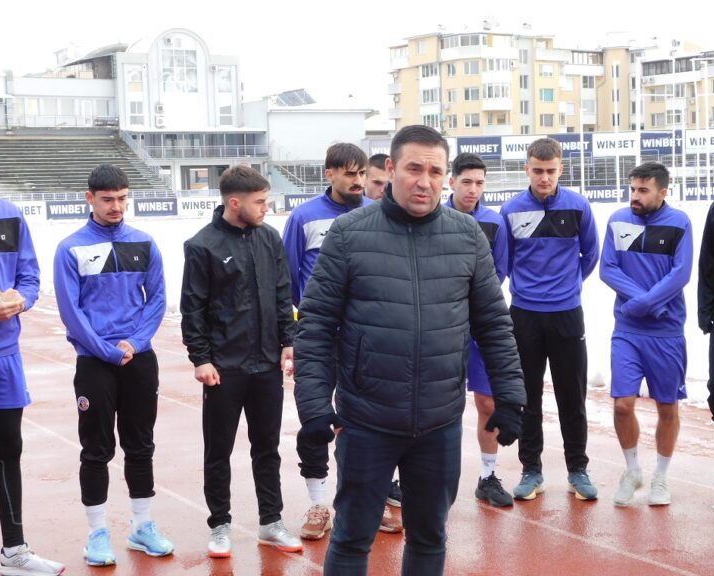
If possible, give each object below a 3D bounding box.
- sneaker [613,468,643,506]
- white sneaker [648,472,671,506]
[{"bbox_3d":[1.405,1.023,6.771,0.110,0.120,0.290,1,11,27],"label":"sneaker"},{"bbox_3d":[1.565,1.034,6.769,0.110,0.120,0.290,-1,4,13],"label":"white sneaker"}]

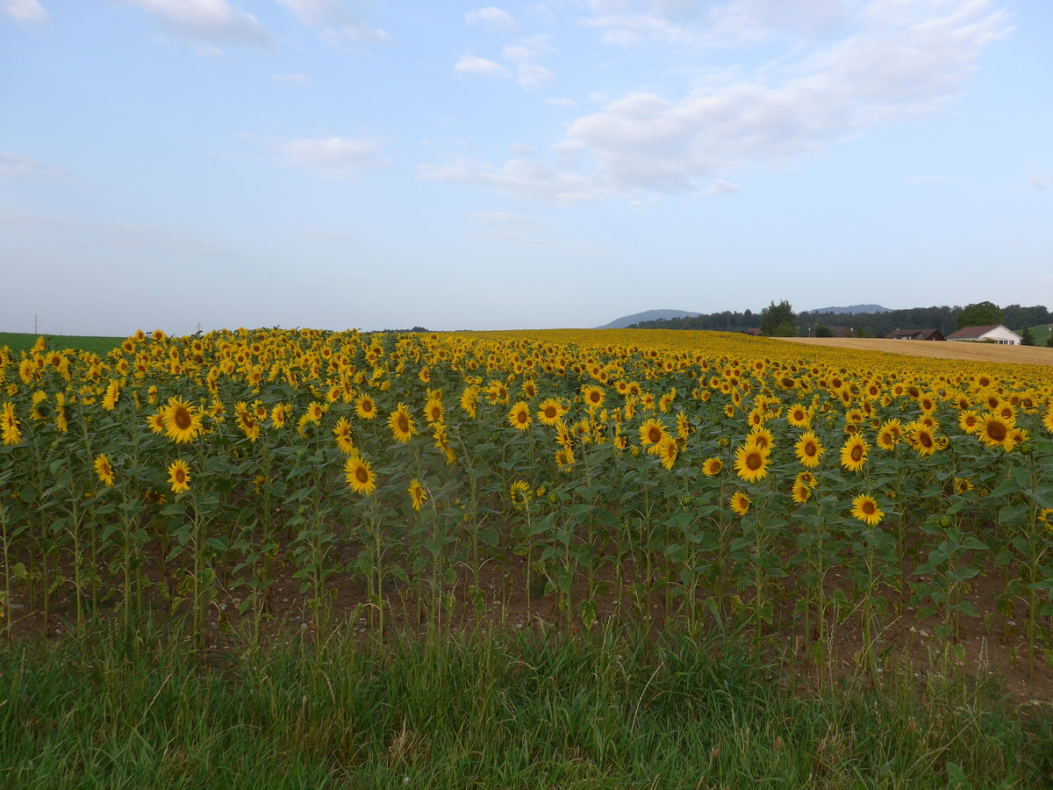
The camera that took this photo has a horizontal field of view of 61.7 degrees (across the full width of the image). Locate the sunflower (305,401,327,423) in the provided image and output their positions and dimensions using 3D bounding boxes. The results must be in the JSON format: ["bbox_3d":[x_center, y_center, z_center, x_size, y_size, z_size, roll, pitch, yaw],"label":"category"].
[{"bbox_3d":[-1.739,0.142,7.300,0.175,0.190,0.070,2,3,29],"label":"sunflower"}]

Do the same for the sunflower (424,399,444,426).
[{"bbox_3d":[-0.672,0.124,6.400,0.174,0.185,0.066,1,3,32],"label":"sunflower"}]

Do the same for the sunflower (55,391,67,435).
[{"bbox_3d":[-2.794,0.108,5.300,0.080,0.240,0.220,-2,3,-30],"label":"sunflower"}]

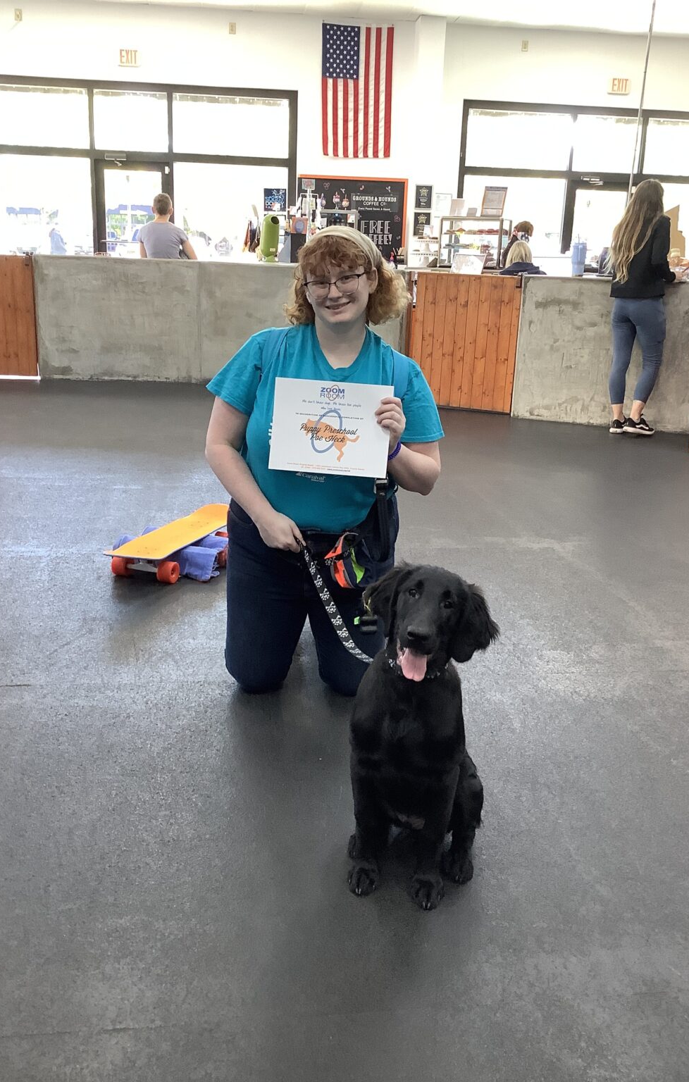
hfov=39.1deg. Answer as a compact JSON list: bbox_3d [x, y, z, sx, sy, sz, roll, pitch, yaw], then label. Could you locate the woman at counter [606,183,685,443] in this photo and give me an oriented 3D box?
[{"bbox_3d":[2.118,-1.637,6.843,0.460,1.690,0.420,13,19,33],"label":"woman at counter"}]

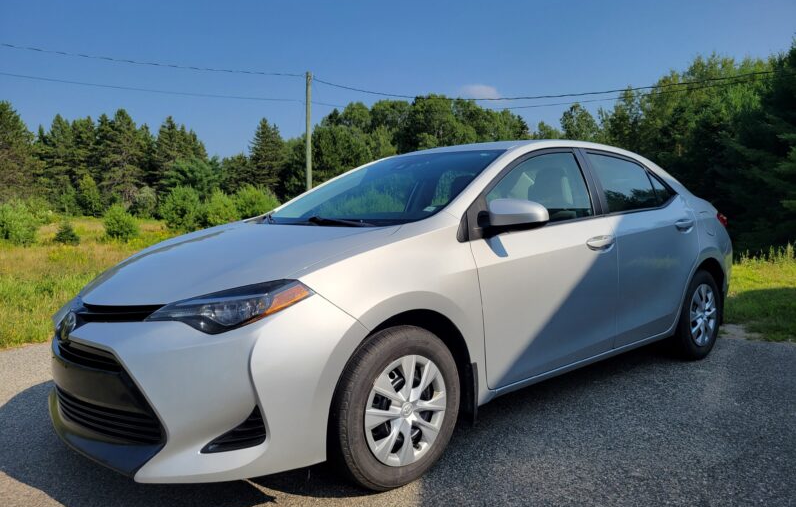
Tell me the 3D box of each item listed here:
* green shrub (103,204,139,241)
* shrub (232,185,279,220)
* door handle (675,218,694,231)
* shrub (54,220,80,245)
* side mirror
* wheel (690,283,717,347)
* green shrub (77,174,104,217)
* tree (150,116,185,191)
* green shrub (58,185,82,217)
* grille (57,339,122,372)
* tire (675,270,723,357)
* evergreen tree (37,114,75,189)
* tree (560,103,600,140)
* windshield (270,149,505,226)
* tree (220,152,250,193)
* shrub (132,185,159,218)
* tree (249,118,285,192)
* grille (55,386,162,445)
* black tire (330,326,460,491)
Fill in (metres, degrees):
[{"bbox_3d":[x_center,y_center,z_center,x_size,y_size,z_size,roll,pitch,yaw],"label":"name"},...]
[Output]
[{"bbox_3d":[-7.658,-0.855,16.500,1.000,1.080,1.000,-3,7,-25],"label":"green shrub"},{"bbox_3d":[-5.937,-2.070,25.000,1.950,1.600,1.800,-1,6,-13],"label":"shrub"},{"bbox_3d":[1.835,-0.181,3.834,0.230,0.065,0.060,-5,5,-41],"label":"door handle"},{"bbox_3d":[-8.292,-0.537,14.972,0.650,0.630,0.620,0,5,0],"label":"shrub"},{"bbox_3d":[0.497,-0.164,2.477,0.150,0.150,0.235,-5,8,-41],"label":"side mirror"},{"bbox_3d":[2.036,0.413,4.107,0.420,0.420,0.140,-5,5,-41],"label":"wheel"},{"bbox_3d":[-22.115,-4.171,43.000,2.000,3.100,2.000,-3,4,-27],"label":"green shrub"},{"bbox_3d":[-17.934,-6.782,46.165,2.640,7.620,2.510,0,5,0],"label":"tree"},{"bbox_3d":[-22.046,-3.467,39.906,1.610,2.130,1.530,0,5,0],"label":"green shrub"},{"bbox_3d":[-1.230,0.356,2.321,0.110,0.095,0.760,-5,5,-41],"label":"grille"},{"bbox_3d":[2.011,0.412,4.136,0.634,0.634,0.210,-5,5,-41],"label":"tire"},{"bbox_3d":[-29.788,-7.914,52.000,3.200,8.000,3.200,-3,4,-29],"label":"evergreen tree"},{"bbox_3d":[12.820,-7.165,42.000,3.200,7.000,3.200,2,6,17],"label":"tree"},{"bbox_3d":[-0.058,-0.406,3.198,0.887,0.120,1.360,-35,26,-33],"label":"windshield"},{"bbox_3d":[-11.419,-4.782,41.807,2.110,4.370,2.000,0,5,0],"label":"tree"},{"bbox_3d":[-15.265,-3.070,35.911,1.690,2.020,1.600,0,5,0],"label":"shrub"},{"bbox_3d":[-9.244,-6.012,41.699,2.530,6.840,2.400,0,5,0],"label":"tree"},{"bbox_3d":[-1.176,0.558,2.322,0.180,0.160,1.000,-5,8,-41],"label":"grille"},{"bbox_3d":[-0.024,0.594,2.370,0.634,0.634,0.210,-5,5,-41],"label":"black tire"}]

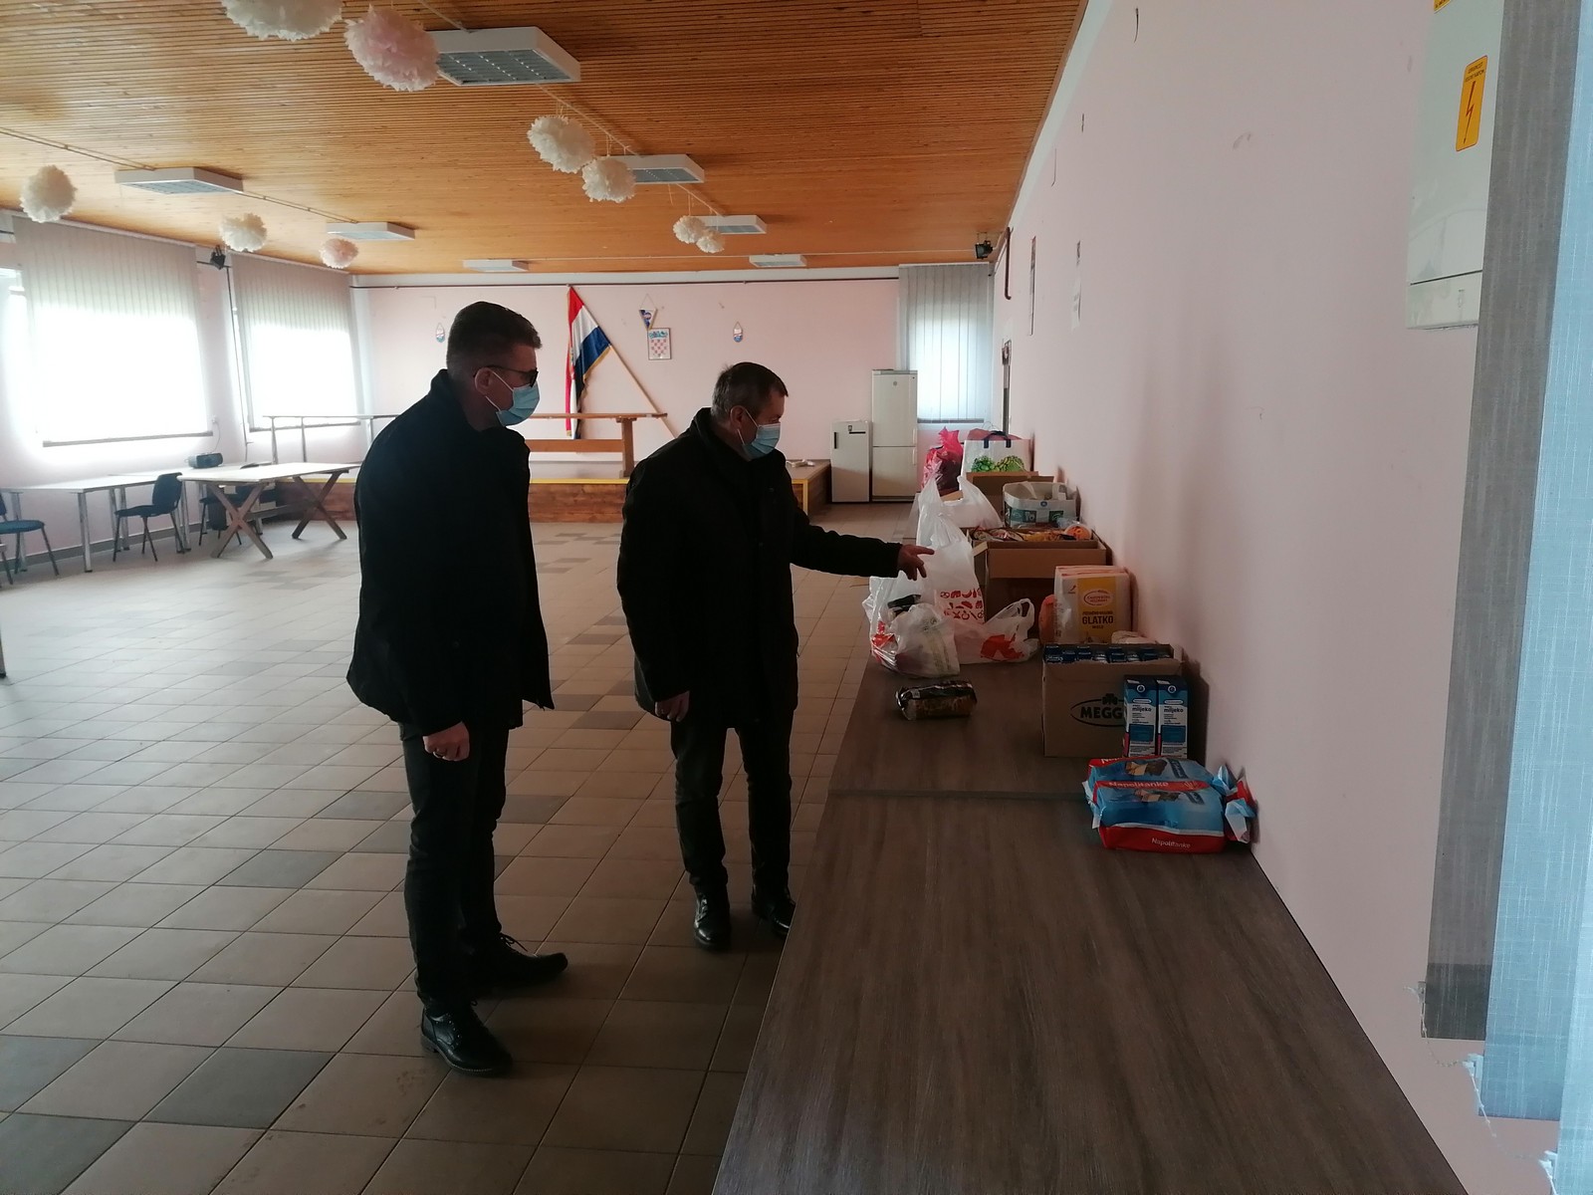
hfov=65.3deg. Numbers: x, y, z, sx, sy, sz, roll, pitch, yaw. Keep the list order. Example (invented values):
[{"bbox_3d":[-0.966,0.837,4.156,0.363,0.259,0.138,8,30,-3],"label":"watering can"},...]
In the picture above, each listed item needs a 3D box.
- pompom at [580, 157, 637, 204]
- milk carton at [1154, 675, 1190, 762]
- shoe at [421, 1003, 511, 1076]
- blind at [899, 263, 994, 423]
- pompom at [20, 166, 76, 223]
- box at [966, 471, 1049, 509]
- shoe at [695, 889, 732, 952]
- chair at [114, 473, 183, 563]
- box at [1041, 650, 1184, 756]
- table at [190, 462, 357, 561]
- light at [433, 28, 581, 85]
[{"bbox_3d":[-1.184,-2.622,7.815,0.340,0.300,0.340,0,10,7],"label":"pompom"},{"bbox_3d":[0.893,0.302,2.957,0.068,0.200,0.076,0,10,8],"label":"milk carton"},{"bbox_3d":[-0.806,1.057,3.020,0.290,0.115,0.105,6,12,34],"label":"shoe"},{"bbox_3d":[1.990,-3.394,16.648,1.225,2.084,0.100,0,10,7],"label":"blind"},{"bbox_3d":[-4.708,-2.538,7.807,0.330,0.350,0.330,0,10,7],"label":"pompom"},{"bbox_3d":[1.063,-0.421,6.241,0.410,0.400,0.360,0,10,7],"label":"box"},{"bbox_3d":[-0.247,0.934,3.684,0.105,0.110,0.290,-1,10,-3],"label":"shoe"},{"bbox_3d":[-6.523,-0.820,12.556,0.520,0.840,0.490,-2,10,-4],"label":"chair"},{"bbox_3d":[0.744,0.245,2.981,0.305,0.222,0.205,0,10,7],"label":"box"},{"bbox_3d":[-5.261,-0.890,12.668,0.840,0.750,2.120,0,10,7],"label":"table"},{"bbox_3d":[-1.353,-2.426,5.598,0.595,0.090,0.595,0,10,7],"label":"light"}]

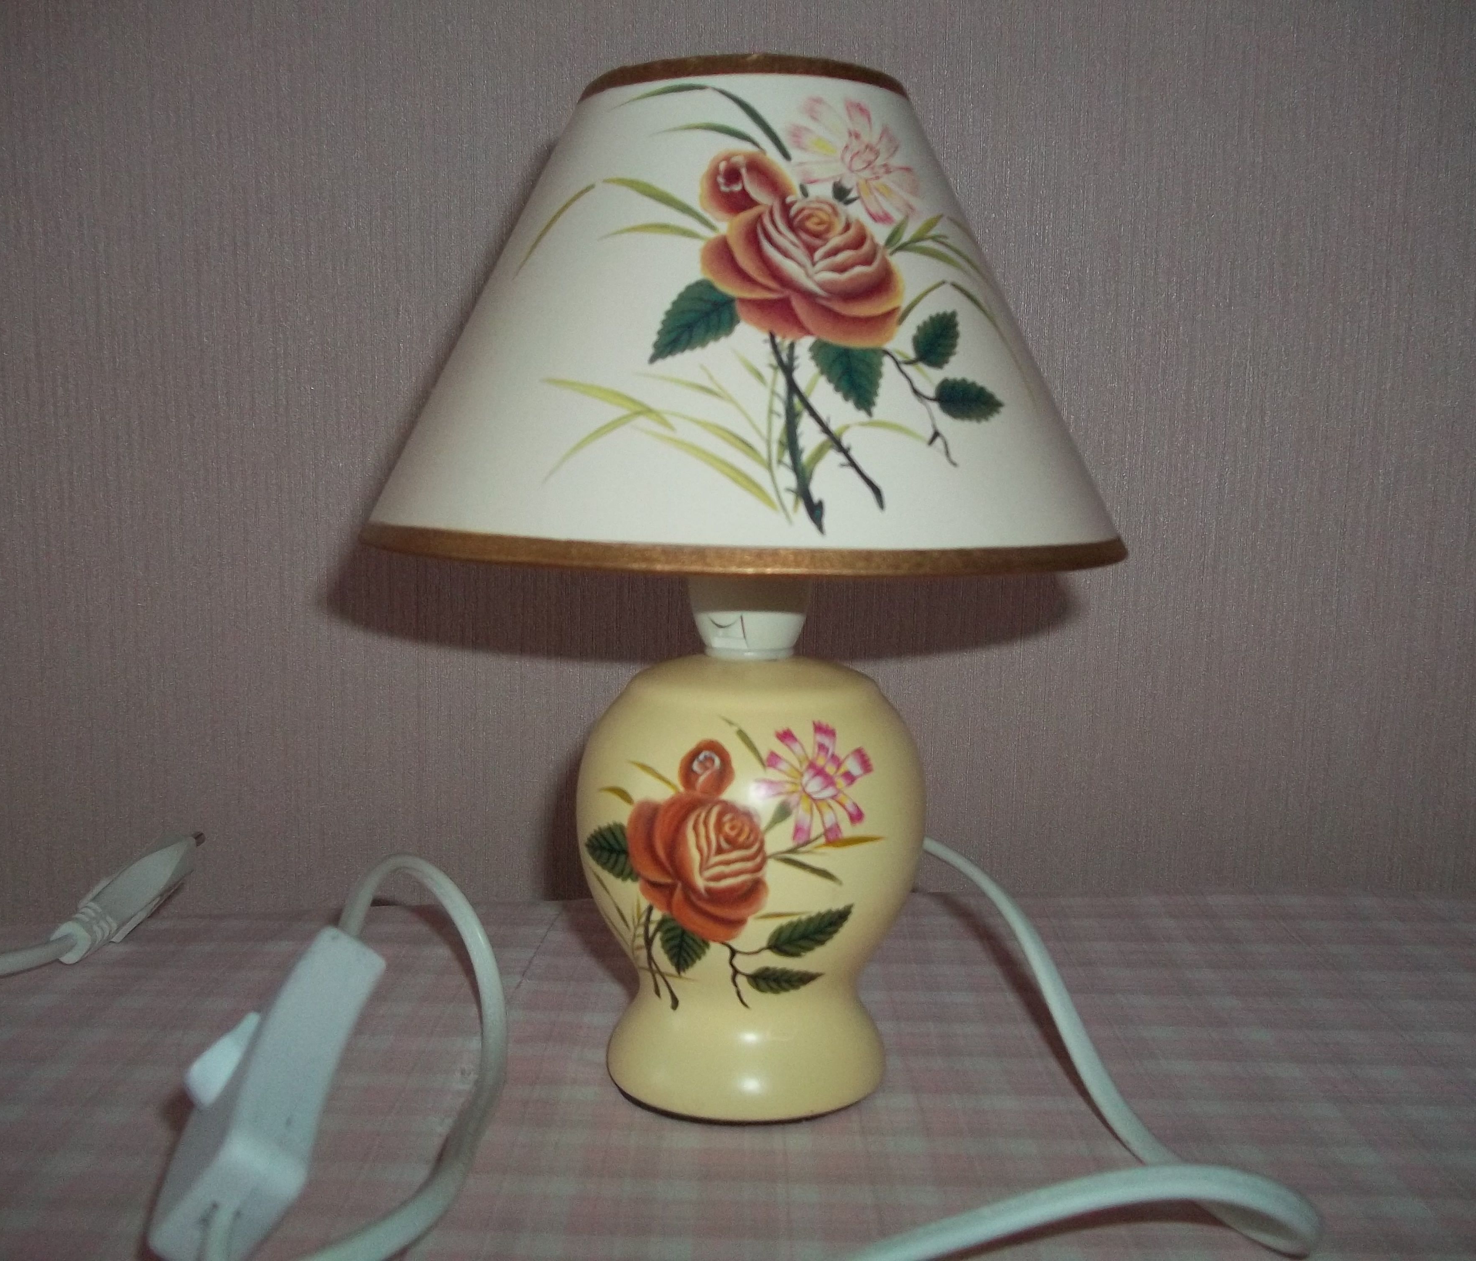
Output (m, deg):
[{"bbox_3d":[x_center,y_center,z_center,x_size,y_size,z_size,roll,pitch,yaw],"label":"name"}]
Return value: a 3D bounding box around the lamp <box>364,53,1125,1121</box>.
[{"bbox_3d":[0.001,-0.007,0.383,0.183,0.241,0.183,0,8,-2],"label":"lamp"}]

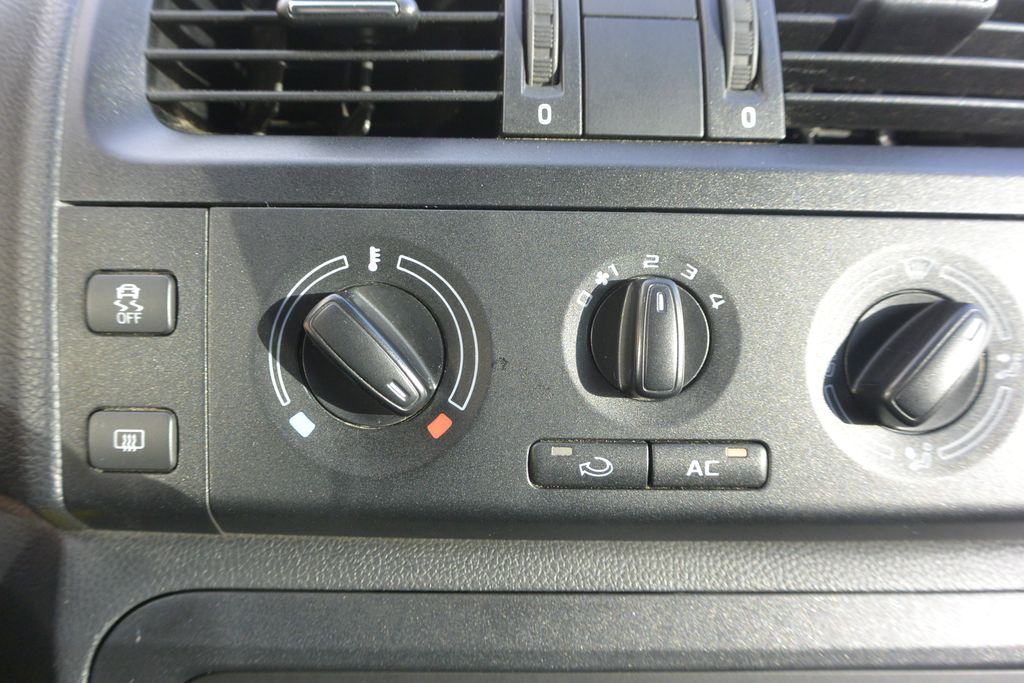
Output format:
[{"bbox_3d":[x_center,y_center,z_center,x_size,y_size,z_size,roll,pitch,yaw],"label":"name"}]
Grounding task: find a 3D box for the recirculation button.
[{"bbox_3d":[0.019,0.030,0.188,0.029,0.011,0.006,0,-2,0],"label":"recirculation button"}]

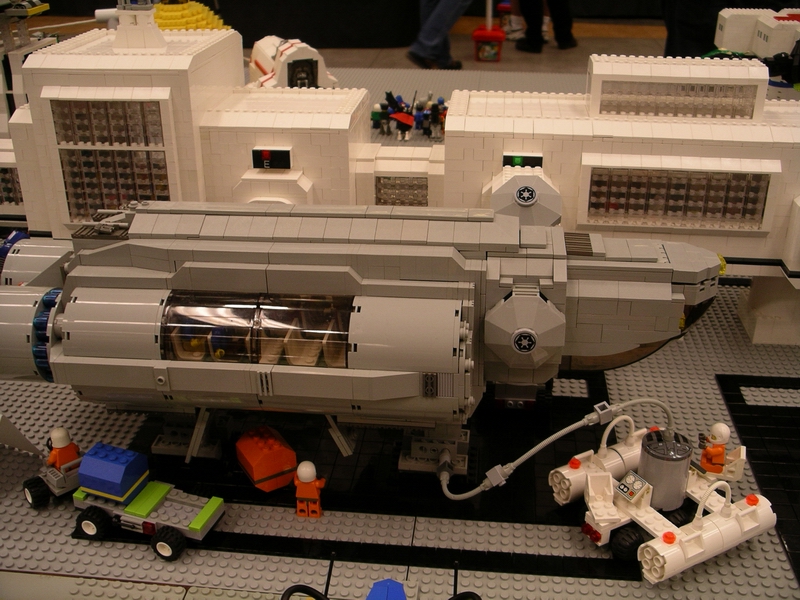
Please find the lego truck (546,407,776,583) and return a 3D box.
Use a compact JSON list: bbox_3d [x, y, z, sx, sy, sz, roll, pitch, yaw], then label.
[{"bbox_3d":[0.174,0.117,0.564,0.135,0.058,0.113,-13,28,-26],"label":"lego truck"}]

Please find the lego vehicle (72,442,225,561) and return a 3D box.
[{"bbox_3d":[-0.163,0.126,0.554,0.098,0.055,0.052,8,26,17],"label":"lego vehicle"}]

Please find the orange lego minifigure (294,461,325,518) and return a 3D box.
[{"bbox_3d":[-0.061,0.126,0.572,0.024,0.043,0.015,2,25,6],"label":"orange lego minifigure"}]

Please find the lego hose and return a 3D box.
[{"bbox_3d":[0.102,0.101,0.570,0.152,0.070,0.045,5,26,11],"label":"lego hose"}]

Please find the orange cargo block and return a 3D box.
[{"bbox_3d":[-0.095,0.112,0.606,0.032,0.034,0.032,-16,29,-30],"label":"orange cargo block"}]

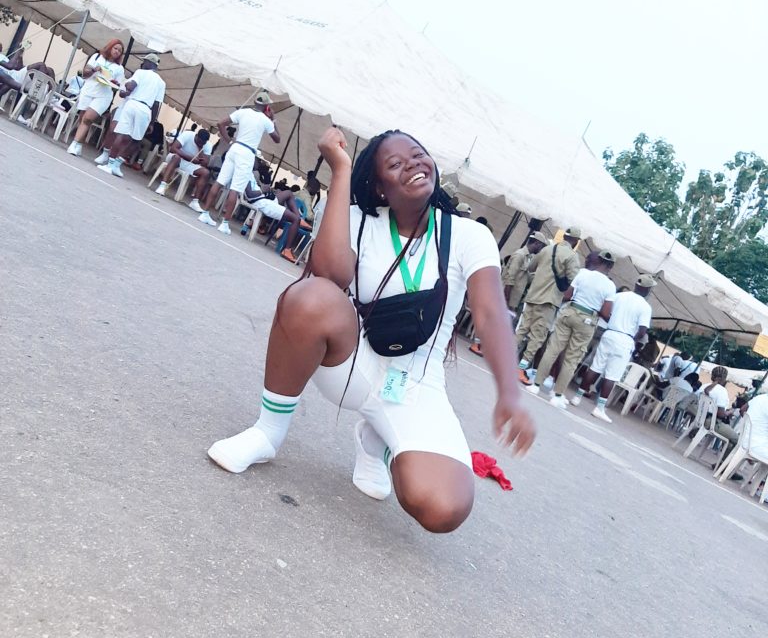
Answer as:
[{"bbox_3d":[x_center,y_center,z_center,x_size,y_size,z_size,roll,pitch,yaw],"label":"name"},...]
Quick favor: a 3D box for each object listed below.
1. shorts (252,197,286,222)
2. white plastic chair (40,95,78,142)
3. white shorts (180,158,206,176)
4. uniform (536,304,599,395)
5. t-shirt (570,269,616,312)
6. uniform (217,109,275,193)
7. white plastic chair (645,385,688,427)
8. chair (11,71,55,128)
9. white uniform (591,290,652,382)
[{"bbox_3d":[-1.614,-1.530,10.750,0.500,0.260,0.400,25,5,1],"label":"shorts"},{"bbox_3d":[-5.019,-3.215,11.890,0.560,0.820,0.560,25,5,-5],"label":"white plastic chair"},{"bbox_3d":[-2.995,-2.289,11.461,0.500,0.230,0.500,22,6,-28],"label":"white shorts"},{"bbox_3d":[2.052,0.341,8.600,0.460,1.000,0.360,28,7,28],"label":"uniform"},{"bbox_3d":[2.331,-0.308,8.600,0.520,0.600,0.320,27,7,28],"label":"t-shirt"},{"bbox_3d":[-1.819,-2.200,10.100,0.600,1.030,0.380,25,6,6],"label":"uniform"},{"bbox_3d":[4.700,1.325,12.635,0.500,0.820,0.480,22,6,-17],"label":"white plastic chair"},{"bbox_3d":[-5.401,-3.395,11.893,0.560,0.820,0.560,23,6,-22],"label":"chair"},{"bbox_3d":[2.927,0.210,9.500,0.520,1.020,0.340,30,7,40],"label":"white uniform"}]

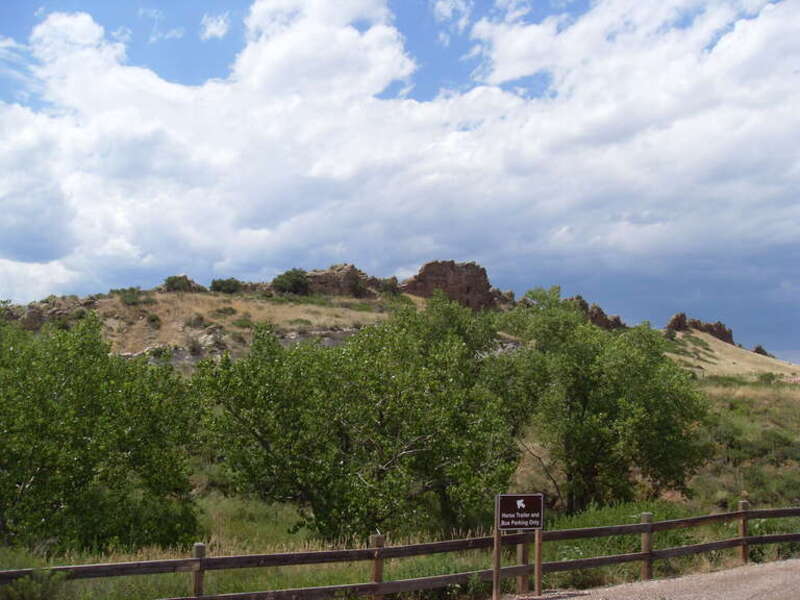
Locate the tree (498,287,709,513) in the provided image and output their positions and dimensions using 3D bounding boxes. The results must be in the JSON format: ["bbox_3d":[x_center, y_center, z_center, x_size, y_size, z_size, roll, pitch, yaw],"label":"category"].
[{"bbox_3d":[5.786,2.829,23.000,5.850,6.360,5.600,1,9,0],"label":"tree"}]

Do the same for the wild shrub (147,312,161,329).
[{"bbox_3d":[-30.473,2.534,100.000,1.730,1.980,1.700,1,9,0],"label":"wild shrub"}]

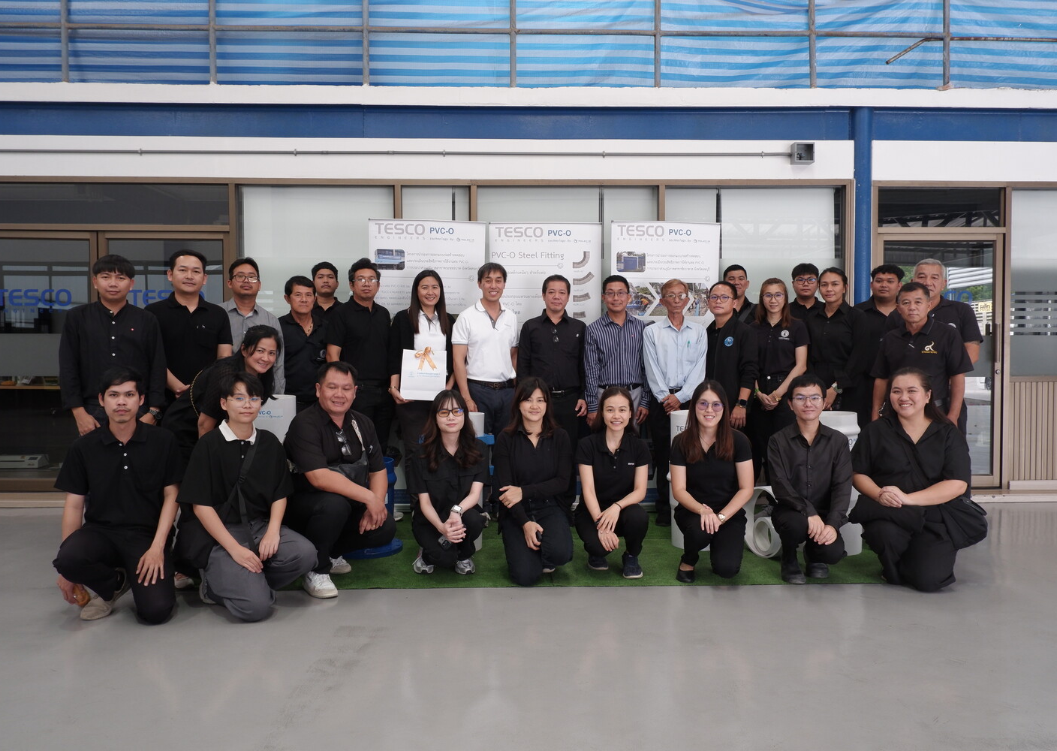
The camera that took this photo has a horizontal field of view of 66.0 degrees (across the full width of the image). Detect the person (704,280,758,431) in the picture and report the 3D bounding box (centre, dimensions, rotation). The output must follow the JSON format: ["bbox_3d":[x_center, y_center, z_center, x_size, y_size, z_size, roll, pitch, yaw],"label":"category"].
[{"bbox_3d":[1.365,0.176,5.520,0.470,1.644,0.320,1,2,30],"label":"person"}]

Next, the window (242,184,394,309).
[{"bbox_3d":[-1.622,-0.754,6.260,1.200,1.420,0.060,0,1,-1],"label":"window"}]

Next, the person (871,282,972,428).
[{"bbox_3d":[2.341,0.216,4.857,0.570,1.550,0.320,0,1,10],"label":"person"}]

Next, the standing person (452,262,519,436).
[{"bbox_3d":[-0.281,0.127,5.360,0.480,1.750,0.310,0,1,-14],"label":"standing person"}]

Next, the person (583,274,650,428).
[{"bbox_3d":[0.587,0.164,5.400,0.460,1.673,0.310,0,1,6],"label":"person"}]

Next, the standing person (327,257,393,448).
[{"bbox_3d":[-1.145,0.106,5.470,0.480,1.787,0.320,0,1,-7],"label":"standing person"}]

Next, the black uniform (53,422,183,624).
[{"bbox_3d":[-1.805,0.615,3.600,0.540,0.810,0.580,0,1,-14],"label":"black uniform"}]

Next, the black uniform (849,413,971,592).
[{"bbox_3d":[1.909,0.598,4.080,0.600,0.820,0.620,0,1,14],"label":"black uniform"}]

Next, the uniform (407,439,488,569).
[{"bbox_3d":[-0.440,0.655,4.400,0.440,0.670,0.550,0,1,-3],"label":"uniform"}]

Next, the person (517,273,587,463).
[{"bbox_3d":[0.161,0.149,5.420,0.490,1.650,0.300,0,1,-1],"label":"person"}]

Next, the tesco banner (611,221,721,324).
[{"bbox_3d":[0.982,-0.060,5.800,0.810,2.050,0.140,0,1,-6],"label":"tesco banner"}]

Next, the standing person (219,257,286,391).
[{"bbox_3d":[-1.770,0.117,5.154,0.460,1.735,0.300,0,1,-12],"label":"standing person"}]

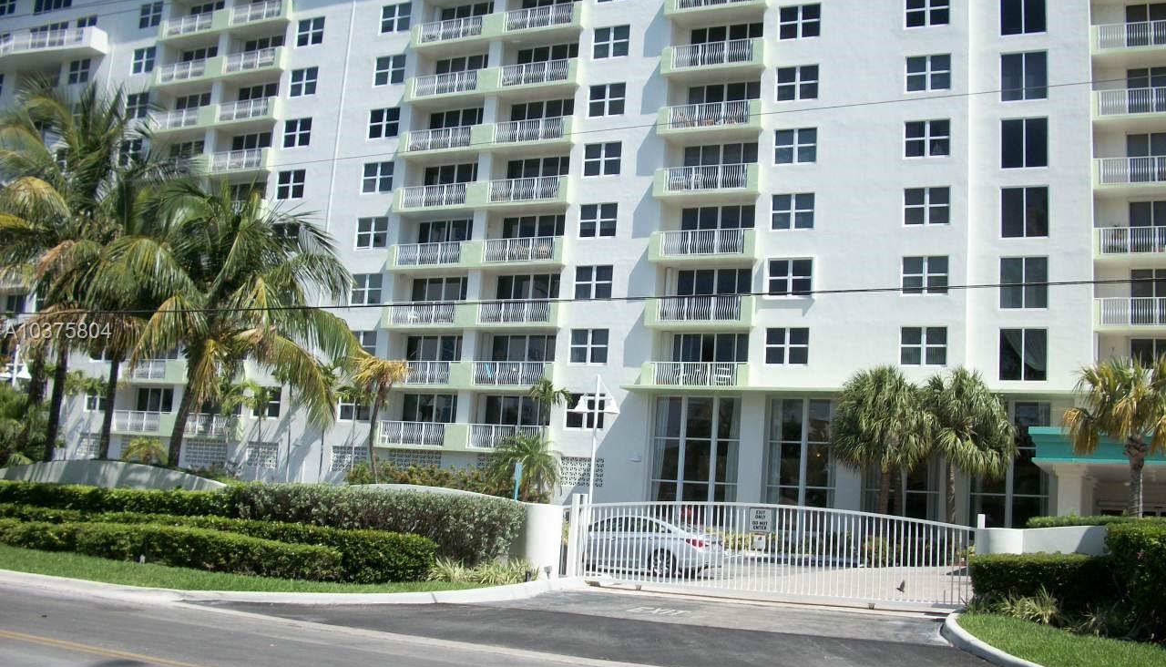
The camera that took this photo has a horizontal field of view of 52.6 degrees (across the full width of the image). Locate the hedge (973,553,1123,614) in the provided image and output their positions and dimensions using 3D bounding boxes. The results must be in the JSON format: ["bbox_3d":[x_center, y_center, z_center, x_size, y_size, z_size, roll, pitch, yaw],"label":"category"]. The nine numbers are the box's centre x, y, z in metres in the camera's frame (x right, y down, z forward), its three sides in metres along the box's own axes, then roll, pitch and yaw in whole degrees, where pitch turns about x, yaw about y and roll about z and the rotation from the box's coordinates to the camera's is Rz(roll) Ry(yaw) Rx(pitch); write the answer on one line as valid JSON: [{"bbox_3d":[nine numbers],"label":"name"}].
[{"bbox_3d":[9.158,4.932,23.400,2.900,1.150,1.100,1,-9,17],"label":"hedge"}]

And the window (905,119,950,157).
[{"bbox_3d":[13.061,-7.356,44.679,1.670,1.390,0.150,0,-10,25],"label":"window"}]

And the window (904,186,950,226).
[{"bbox_3d":[12.898,-4.747,44.227,1.670,1.390,0.150,0,-10,25],"label":"window"}]

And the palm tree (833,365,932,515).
[{"bbox_3d":[9.975,4.438,39.300,3.250,6.800,3.250,0,-10,26],"label":"palm tree"}]

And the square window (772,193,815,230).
[{"bbox_3d":[8.270,-4.761,46.272,1.680,1.420,0.150,0,-10,26],"label":"square window"}]

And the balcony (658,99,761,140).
[{"bbox_3d":[5.359,-8.734,48.666,4.500,1.210,1.000,0,-10,25],"label":"balcony"}]

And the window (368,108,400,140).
[{"bbox_3d":[-9.385,-9.942,55.921,1.670,1.390,0.150,0,-10,25],"label":"window"}]

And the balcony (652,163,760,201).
[{"bbox_3d":[5.179,-6.096,48.225,4.500,1.210,1.000,0,-10,25],"label":"balcony"}]

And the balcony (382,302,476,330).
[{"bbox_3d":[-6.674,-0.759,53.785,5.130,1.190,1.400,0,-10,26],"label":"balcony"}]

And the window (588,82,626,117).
[{"bbox_3d":[1.066,-10.017,50.911,1.670,1.390,0.150,0,-10,25],"label":"window"}]

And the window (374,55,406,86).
[{"bbox_3d":[-9.210,-12.561,56.361,1.680,1.420,0.150,0,-10,26],"label":"window"}]

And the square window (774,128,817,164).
[{"bbox_3d":[8.466,-7.388,46.863,1.670,1.390,0.150,0,-10,25],"label":"square window"}]

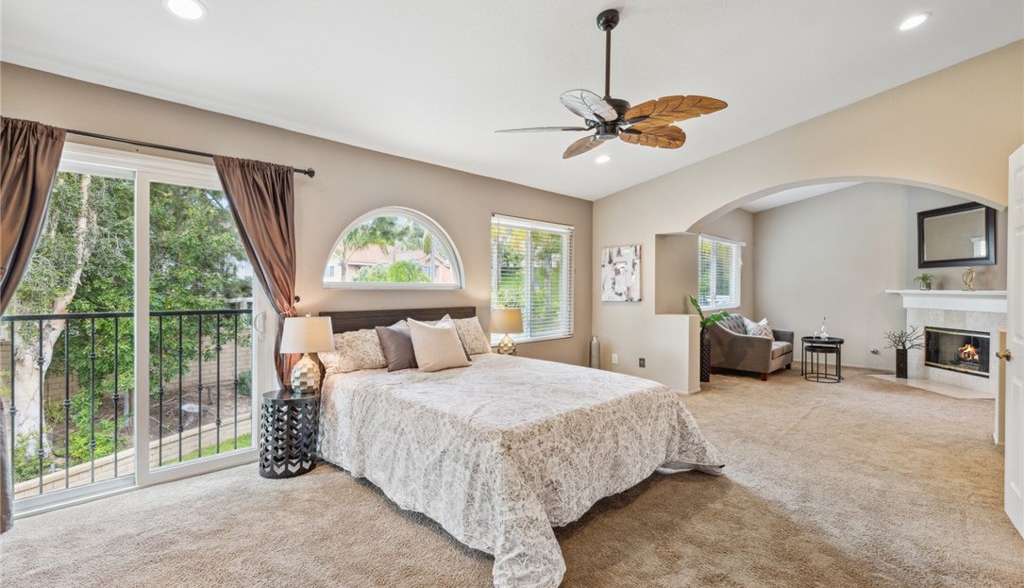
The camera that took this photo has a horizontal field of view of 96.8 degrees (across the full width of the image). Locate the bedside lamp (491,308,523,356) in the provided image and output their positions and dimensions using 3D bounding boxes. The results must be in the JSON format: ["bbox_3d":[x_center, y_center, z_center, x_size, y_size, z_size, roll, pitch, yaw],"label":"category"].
[{"bbox_3d":[-0.054,0.418,4.844,0.360,0.565,0.360,0,1,0],"label":"bedside lamp"}]

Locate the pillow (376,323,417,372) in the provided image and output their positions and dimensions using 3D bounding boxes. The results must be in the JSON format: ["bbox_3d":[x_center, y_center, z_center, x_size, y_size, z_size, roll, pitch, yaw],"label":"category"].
[{"bbox_3d":[-0.869,0.425,3.867,0.460,0.450,0.160,0,-34,-45],"label":"pillow"}]

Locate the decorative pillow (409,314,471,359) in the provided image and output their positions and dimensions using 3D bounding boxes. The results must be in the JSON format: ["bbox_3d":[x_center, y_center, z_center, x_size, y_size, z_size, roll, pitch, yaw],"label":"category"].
[{"bbox_3d":[-0.622,0.401,3.888,0.480,0.470,0.160,0,-30,-45],"label":"decorative pillow"}]

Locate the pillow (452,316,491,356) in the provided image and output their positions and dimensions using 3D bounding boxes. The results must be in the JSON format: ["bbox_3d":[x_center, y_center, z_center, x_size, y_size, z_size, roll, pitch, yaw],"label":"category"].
[{"bbox_3d":[-0.500,0.430,4.446,0.630,0.450,0.170,0,-26,-45],"label":"pillow"}]

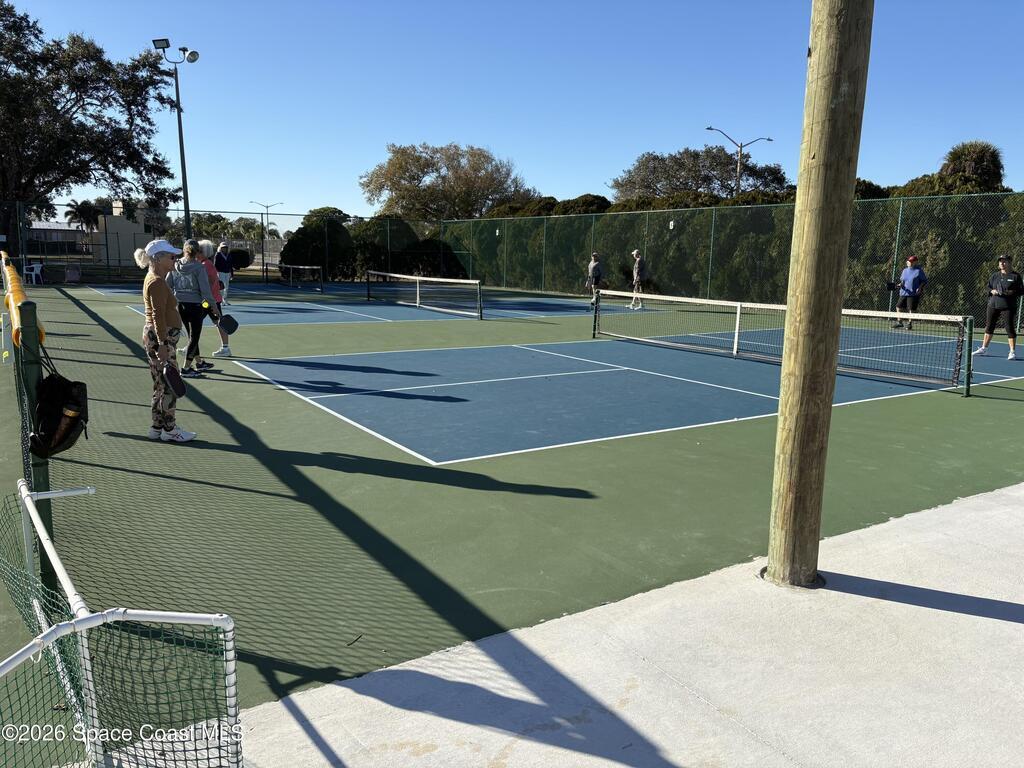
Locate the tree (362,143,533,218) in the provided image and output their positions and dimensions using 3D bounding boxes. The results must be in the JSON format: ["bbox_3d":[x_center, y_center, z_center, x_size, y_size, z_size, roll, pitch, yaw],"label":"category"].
[{"bbox_3d":[-4.946,-13.511,59.193,13.300,9.480,12.500,0,10,-5],"label":"tree"}]

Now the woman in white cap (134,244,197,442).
[{"bbox_3d":[-2.849,-0.352,6.311,0.550,1.632,0.480,-4,11,-29],"label":"woman in white cap"}]

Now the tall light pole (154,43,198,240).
[{"bbox_3d":[-13.831,-9.255,32.357,1.750,9.908,0.800,-5,12,-32],"label":"tall light pole"}]

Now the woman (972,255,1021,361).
[{"bbox_3d":[8.154,-1.300,12.858,0.550,1.673,0.750,-6,12,-37],"label":"woman"}]

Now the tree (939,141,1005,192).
[{"bbox_3d":[19.260,-6.894,32.453,2.800,6.427,2.800,7,11,29],"label":"tree"}]

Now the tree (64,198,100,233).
[{"bbox_3d":[-34.060,-11.991,60.578,2.900,4.953,2.700,-5,11,-29],"label":"tree"}]

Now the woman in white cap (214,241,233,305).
[{"bbox_3d":[-7.845,-3.007,20.956,0.400,1.696,0.500,10,13,42],"label":"woman in white cap"}]

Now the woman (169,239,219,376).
[{"bbox_3d":[-4.026,-0.977,9.708,0.550,1.665,0.500,7,11,31],"label":"woman"}]

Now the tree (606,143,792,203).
[{"bbox_3d":[14.169,-13.254,59.176,13.500,9.674,12.500,3,10,10],"label":"tree"}]

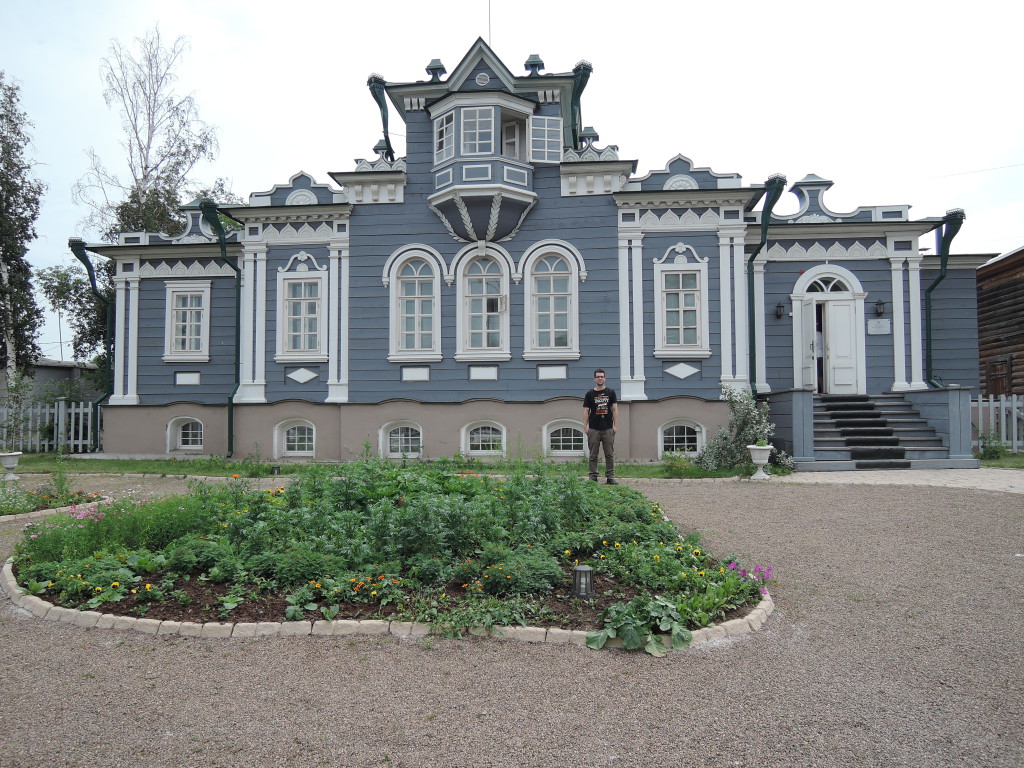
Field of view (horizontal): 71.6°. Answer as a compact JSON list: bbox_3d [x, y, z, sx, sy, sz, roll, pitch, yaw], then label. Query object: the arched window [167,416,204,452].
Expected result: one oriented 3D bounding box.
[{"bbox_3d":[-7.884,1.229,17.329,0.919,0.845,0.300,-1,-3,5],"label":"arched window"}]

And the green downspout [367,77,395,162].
[{"bbox_3d":[-3.113,-6.267,16.843,0.513,1.987,0.650,-1,-3,6],"label":"green downspout"}]

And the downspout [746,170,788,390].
[{"bbox_3d":[5.554,-2.029,15.311,0.700,4.838,0.840,-1,-3,5],"label":"downspout"}]

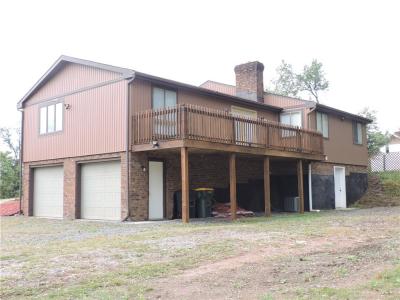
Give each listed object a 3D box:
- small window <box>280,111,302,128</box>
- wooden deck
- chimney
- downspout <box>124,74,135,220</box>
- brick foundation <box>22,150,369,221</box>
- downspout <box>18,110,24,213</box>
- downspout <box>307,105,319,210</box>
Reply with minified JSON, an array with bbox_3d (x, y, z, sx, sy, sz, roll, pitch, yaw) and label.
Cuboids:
[{"bbox_3d":[4.633,-1.302,23.391,1.230,1.300,0.110,-5,-7,40],"label":"small window"},{"bbox_3d":[1.775,-0.507,19.335,2.550,1.070,10.050,-5,-7,40],"label":"wooden deck"},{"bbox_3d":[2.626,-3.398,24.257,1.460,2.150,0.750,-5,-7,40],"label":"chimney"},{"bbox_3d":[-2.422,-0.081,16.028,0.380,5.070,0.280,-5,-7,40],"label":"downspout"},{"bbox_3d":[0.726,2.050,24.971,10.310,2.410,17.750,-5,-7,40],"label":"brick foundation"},{"bbox_3d":[-8.058,0.495,20.983,0.370,4.930,0.200,-5,-7,40],"label":"downspout"},{"bbox_3d":[5.573,0.398,22.536,0.440,5.110,0.250,-5,-7,40],"label":"downspout"}]

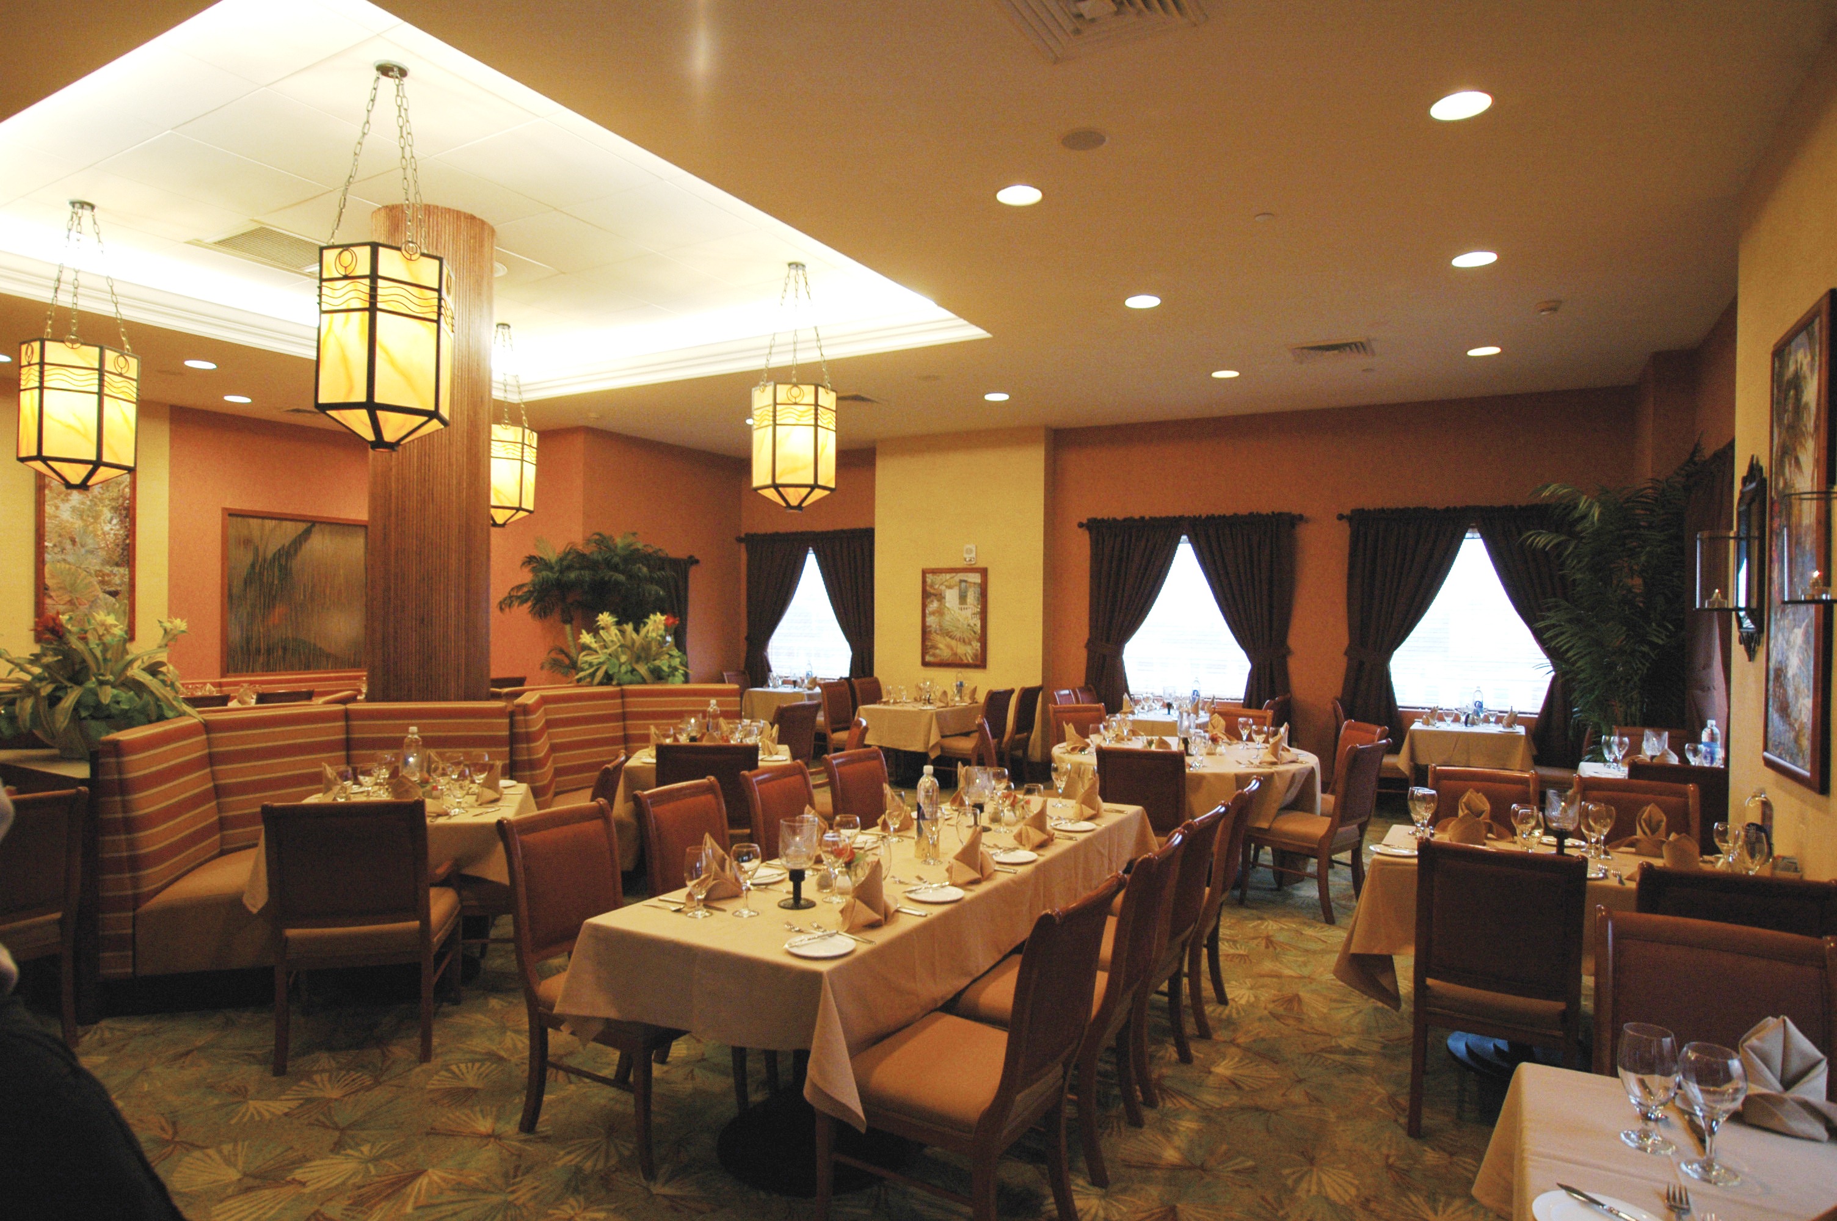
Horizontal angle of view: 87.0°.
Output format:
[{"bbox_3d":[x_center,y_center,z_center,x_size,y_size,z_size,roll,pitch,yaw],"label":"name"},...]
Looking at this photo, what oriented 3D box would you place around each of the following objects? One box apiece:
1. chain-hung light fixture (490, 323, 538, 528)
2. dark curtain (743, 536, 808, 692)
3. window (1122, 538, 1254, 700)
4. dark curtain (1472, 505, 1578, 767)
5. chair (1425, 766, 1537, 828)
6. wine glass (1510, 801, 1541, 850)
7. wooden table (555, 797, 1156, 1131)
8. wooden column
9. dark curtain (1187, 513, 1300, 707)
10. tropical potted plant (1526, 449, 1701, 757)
[{"bbox_3d":[-3.105,-1.374,7.196,0.470,1.500,0.470,1,0,31],"label":"chain-hung light fixture"},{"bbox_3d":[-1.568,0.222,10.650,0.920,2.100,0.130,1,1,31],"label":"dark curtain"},{"bbox_3d":[2.429,0.068,8.769,1.250,1.460,0.100,1,0,31],"label":"window"},{"bbox_3d":[4.699,0.403,7.406,0.860,2.430,0.160,1,0,31],"label":"dark curtain"},{"bbox_3d":[2.296,1.167,3.901,0.440,0.953,0.650,1,1,25],"label":"chair"},{"bbox_3d":[2.197,0.768,3.490,0.080,0.175,0.080,1,1,31],"label":"wine glass"},{"bbox_3d":[0.054,1.259,3.575,0.820,0.760,2.500,1,0,31],"label":"wooden table"},{"bbox_3d":[-2.612,-0.250,5.197,0.585,3.640,0.585,1,1,31],"label":"wooden column"},{"bbox_3d":[2.819,0.365,8.539,0.980,2.440,0.160,1,0,31],"label":"dark curtain"},{"bbox_3d":[4.666,0.330,6.585,0.950,2.680,0.950,1,0,31],"label":"tropical potted plant"}]

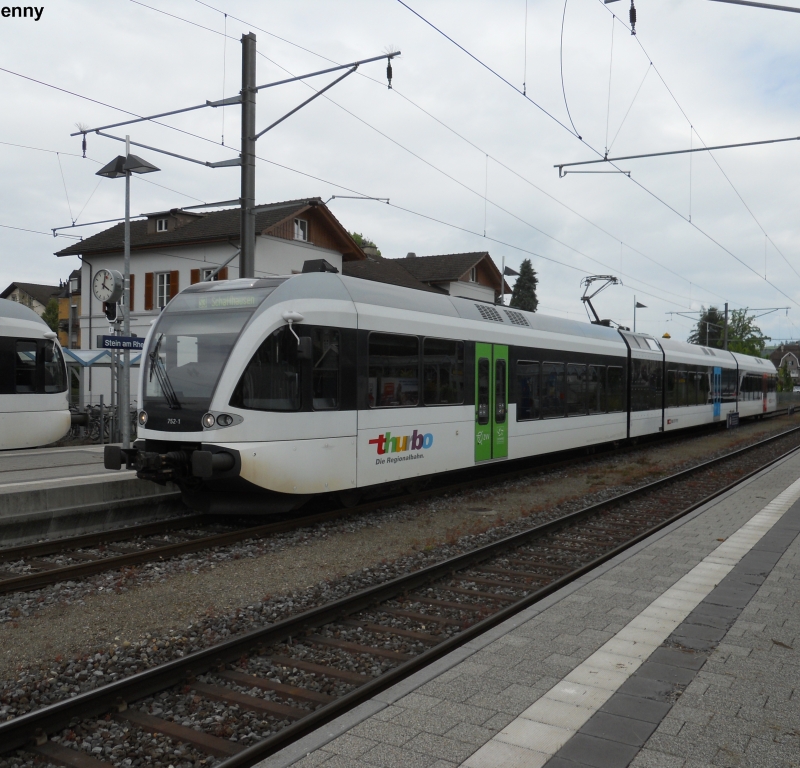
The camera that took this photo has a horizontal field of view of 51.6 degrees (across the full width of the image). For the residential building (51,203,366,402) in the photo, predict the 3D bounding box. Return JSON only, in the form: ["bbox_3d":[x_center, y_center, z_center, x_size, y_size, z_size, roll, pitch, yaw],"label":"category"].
[{"bbox_3d":[-9.382,-3.308,40.944,13.100,10.300,8.000,0,0,31],"label":"residential building"}]

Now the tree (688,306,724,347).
[{"bbox_3d":[41.406,-4.016,111.992,5.000,12.790,5.000,0,0,31],"label":"tree"}]

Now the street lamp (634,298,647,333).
[{"bbox_3d":[14.387,-1.784,49.545,0.850,7.000,0.470,0,0,31],"label":"street lamp"}]

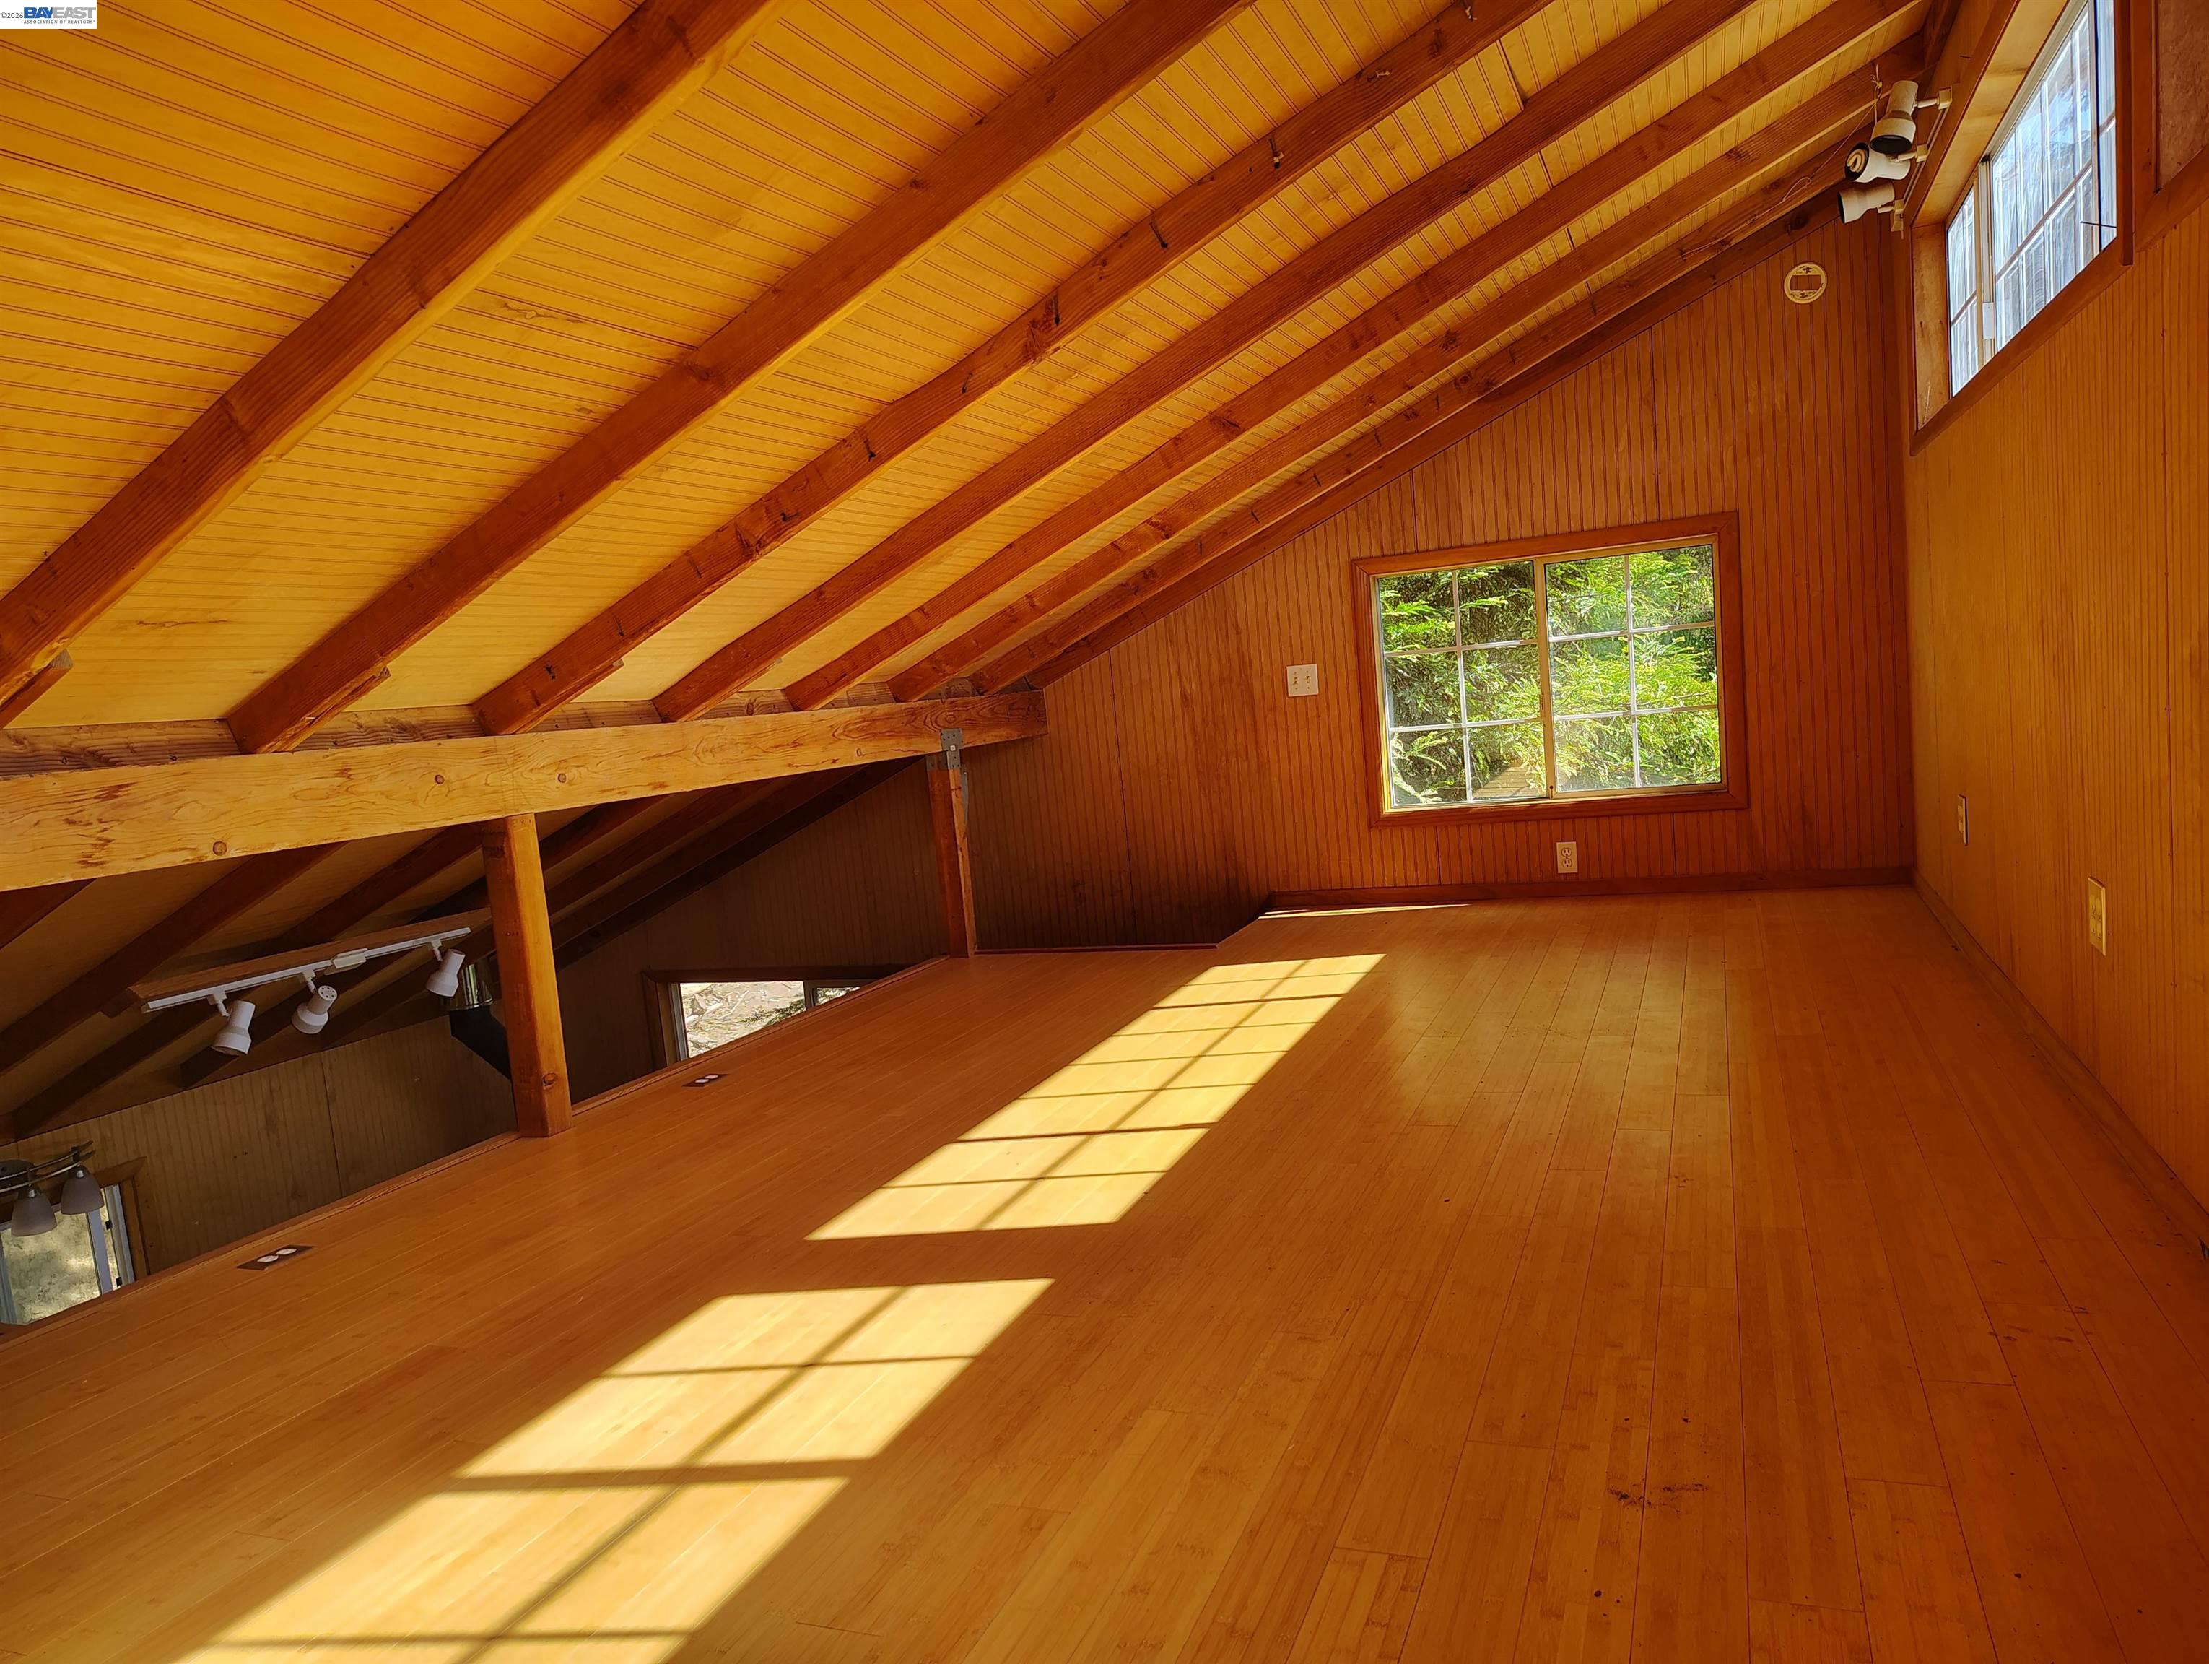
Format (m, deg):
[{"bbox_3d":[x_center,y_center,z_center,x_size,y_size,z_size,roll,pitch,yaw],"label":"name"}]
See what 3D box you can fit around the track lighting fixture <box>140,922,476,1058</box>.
[{"bbox_3d":[-2.257,0.471,4.475,0.180,0.215,1.130,-3,6,22],"label":"track lighting fixture"}]

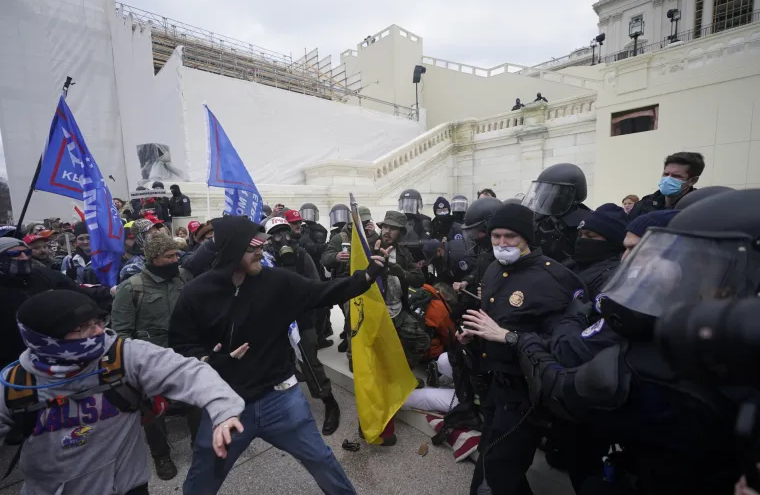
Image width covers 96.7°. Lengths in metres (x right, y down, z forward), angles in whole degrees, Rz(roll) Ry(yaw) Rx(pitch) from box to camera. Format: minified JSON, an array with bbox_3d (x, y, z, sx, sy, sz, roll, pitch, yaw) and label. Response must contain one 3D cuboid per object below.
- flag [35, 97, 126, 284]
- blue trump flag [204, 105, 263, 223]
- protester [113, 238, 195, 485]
[{"bbox_3d":[-2.518,-0.481,2.850,0.600,1.520,0.340,-6,8,-37],"label":"flag"},{"bbox_3d":[-1.615,-0.888,3.750,0.600,1.360,0.320,-4,7,-22],"label":"blue trump flag"},{"bbox_3d":[-1.720,0.782,2.600,0.420,1.770,0.600,4,8,41],"label":"protester"}]

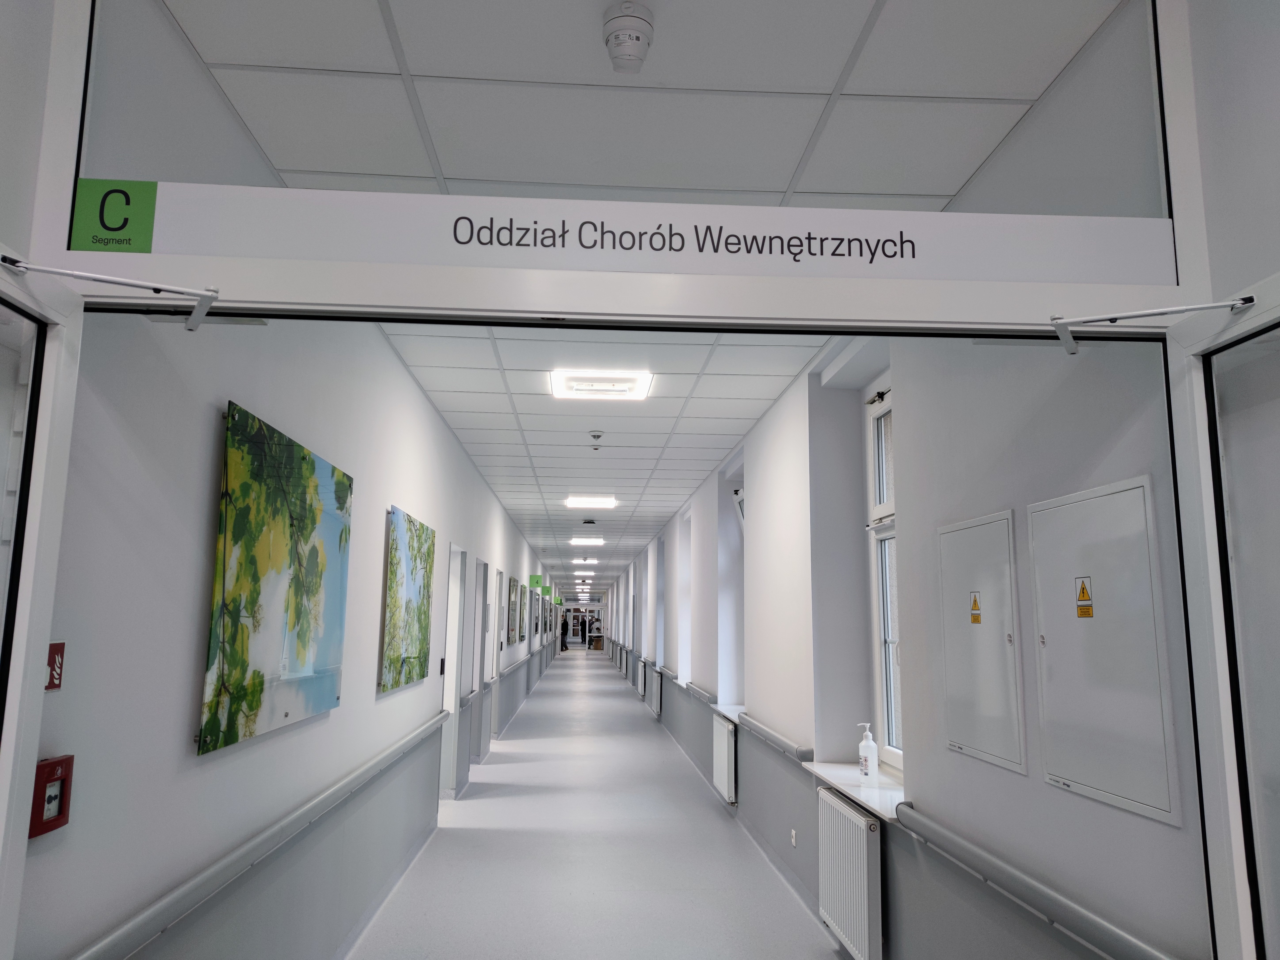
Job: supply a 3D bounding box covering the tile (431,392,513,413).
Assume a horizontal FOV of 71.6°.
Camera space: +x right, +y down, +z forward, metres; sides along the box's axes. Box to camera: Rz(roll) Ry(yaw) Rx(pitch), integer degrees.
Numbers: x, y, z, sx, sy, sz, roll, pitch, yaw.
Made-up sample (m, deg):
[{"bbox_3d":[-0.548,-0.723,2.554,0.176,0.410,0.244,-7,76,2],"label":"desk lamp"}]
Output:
[{"bbox_3d":[-1.173,-0.549,6.244,0.534,0.020,0.583,1,-9,-4],"label":"tile"}]

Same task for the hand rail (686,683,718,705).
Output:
[{"bbox_3d":[0.643,2.233,9.282,0.084,0.082,1.812,1,-9,-4],"label":"hand rail"}]

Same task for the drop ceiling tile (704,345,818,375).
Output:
[{"bbox_3d":[0.694,-0.696,5.144,0.579,0.025,0.579,1,-9,-4],"label":"drop ceiling tile"}]

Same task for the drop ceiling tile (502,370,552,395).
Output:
[{"bbox_3d":[-0.709,-0.633,5.687,0.274,0.020,0.583,1,-9,-4],"label":"drop ceiling tile"}]

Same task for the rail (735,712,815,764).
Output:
[{"bbox_3d":[0.860,1.675,5.877,0.092,0.086,1.950,1,-9,-4],"label":"rail"}]

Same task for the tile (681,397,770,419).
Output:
[{"bbox_3d":[0.620,-0.515,6.354,0.584,0.020,0.583,1,-9,-4],"label":"tile"}]

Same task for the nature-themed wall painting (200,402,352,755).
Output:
[{"bbox_3d":[-1.241,0.371,3.181,0.025,0.992,1.404,1,-9,-4],"label":"nature-themed wall painting"}]

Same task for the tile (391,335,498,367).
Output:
[{"bbox_3d":[-1.089,-0.729,5.033,0.529,0.025,0.579,1,-9,-4],"label":"tile"}]

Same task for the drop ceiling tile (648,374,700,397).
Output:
[{"bbox_3d":[0.213,-0.615,5.744,0.265,0.020,0.583,1,-9,-4],"label":"drop ceiling tile"}]

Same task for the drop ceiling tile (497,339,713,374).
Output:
[{"bbox_3d":[-0.208,-0.713,5.088,1.177,0.025,0.579,1,-9,-4],"label":"drop ceiling tile"}]

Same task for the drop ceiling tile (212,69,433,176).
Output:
[{"bbox_3d":[-0.946,-1.099,2.748,0.534,0.020,0.583,1,-9,-4],"label":"drop ceiling tile"}]

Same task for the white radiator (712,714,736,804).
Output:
[{"bbox_3d":[0.720,2.352,7.578,0.068,0.615,0.776,1,-9,-4],"label":"white radiator"}]

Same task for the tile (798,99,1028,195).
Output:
[{"bbox_3d":[0.846,-1.065,2.859,0.584,0.020,0.583,1,-9,-4],"label":"tile"}]

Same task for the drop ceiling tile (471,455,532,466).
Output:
[{"bbox_3d":[-1.324,-0.182,8.574,0.534,0.020,0.583,1,-9,-4],"label":"drop ceiling tile"}]

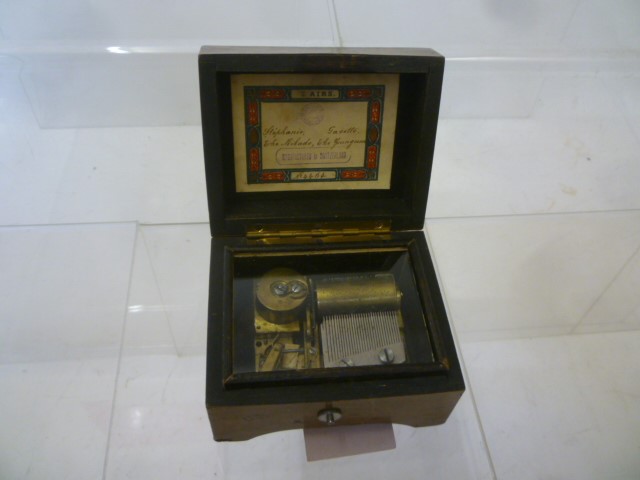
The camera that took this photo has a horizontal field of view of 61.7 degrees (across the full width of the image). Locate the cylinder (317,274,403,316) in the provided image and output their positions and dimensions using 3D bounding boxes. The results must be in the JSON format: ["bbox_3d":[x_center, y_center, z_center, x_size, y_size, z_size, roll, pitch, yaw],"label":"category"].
[{"bbox_3d":[0.020,0.031,0.294,0.043,0.021,0.021,-2,52,-7],"label":"cylinder"}]

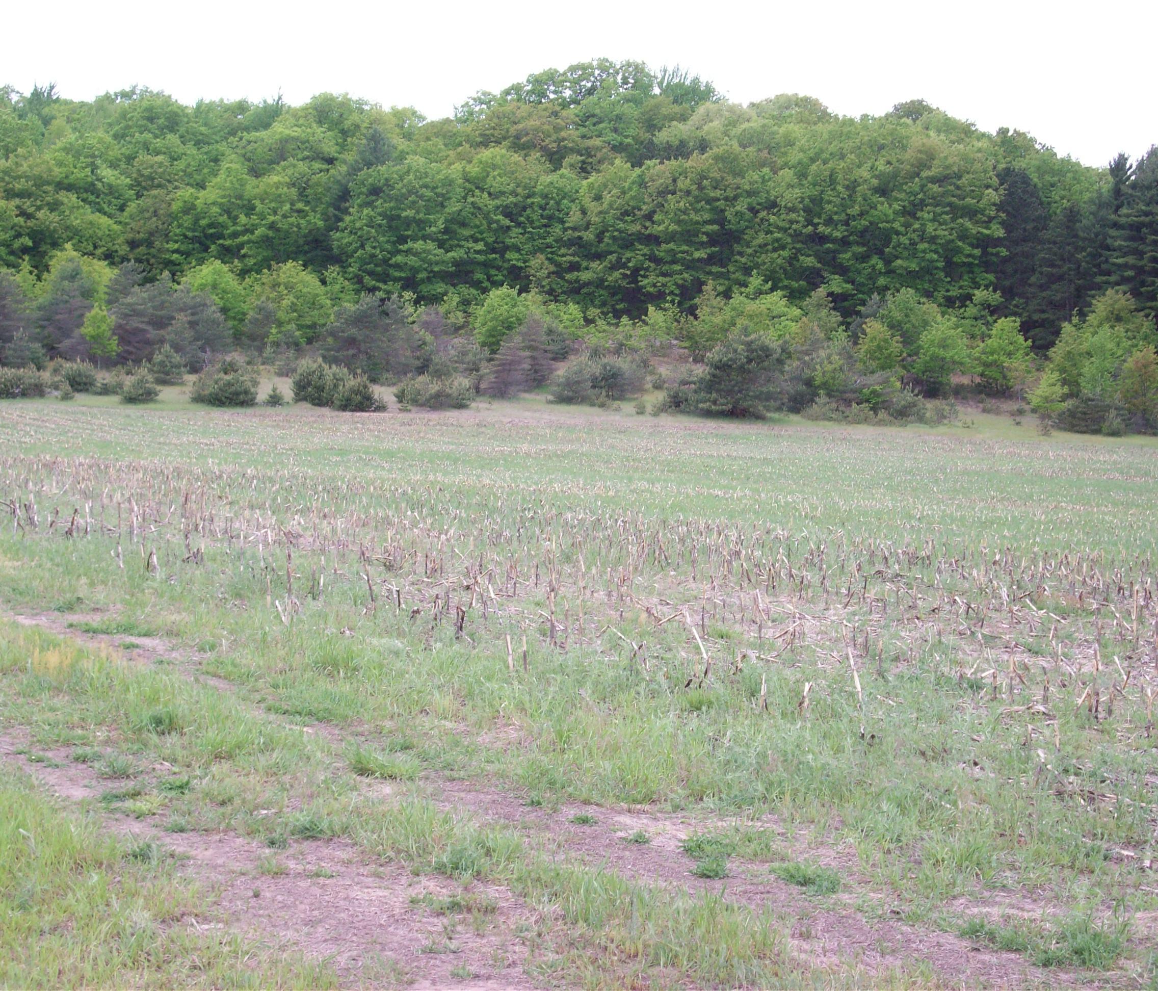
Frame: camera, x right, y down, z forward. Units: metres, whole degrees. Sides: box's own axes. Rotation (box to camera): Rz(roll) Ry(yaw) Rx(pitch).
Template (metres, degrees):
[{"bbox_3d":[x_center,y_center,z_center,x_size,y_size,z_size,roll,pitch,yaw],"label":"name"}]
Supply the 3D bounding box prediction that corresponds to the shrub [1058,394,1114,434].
[{"bbox_3d":[18.480,-2.948,75.000,2.024,1.399,1.863,0,2,0],"label":"shrub"}]

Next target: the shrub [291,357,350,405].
[{"bbox_3d":[-8.108,-3.569,64.500,1.786,1.504,1.712,0,4,0],"label":"shrub"}]

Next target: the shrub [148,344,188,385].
[{"bbox_3d":[-17.141,-5.491,86.000,1.646,1.688,1.514,0,2,0],"label":"shrub"}]

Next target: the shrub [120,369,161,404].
[{"bbox_3d":[-14.899,-3.698,70.000,1.326,1.156,1.271,0,4,0],"label":"shrub"}]

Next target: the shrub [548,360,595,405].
[{"bbox_3d":[-0.264,-4.442,81.000,1.829,1.749,1.682,0,2,0],"label":"shrub"}]

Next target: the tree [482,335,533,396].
[{"bbox_3d":[-2.453,-4.462,71.000,1.690,2.138,1.620,0,4,0],"label":"tree"}]

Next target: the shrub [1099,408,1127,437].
[{"bbox_3d":[18.937,-2.577,73.000,0.967,1.003,0.890,0,2,0],"label":"shrub"}]

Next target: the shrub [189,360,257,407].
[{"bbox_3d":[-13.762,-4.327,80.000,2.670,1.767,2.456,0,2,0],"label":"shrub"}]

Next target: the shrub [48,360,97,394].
[{"bbox_3d":[-20.634,-4.838,84.000,1.979,1.360,1.821,0,2,0],"label":"shrub"}]

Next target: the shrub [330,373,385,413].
[{"bbox_3d":[-6.629,-3.105,62.000,1.626,1.175,1.559,0,4,0],"label":"shrub"}]

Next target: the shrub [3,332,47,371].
[{"bbox_3d":[-21.245,-5.480,79.000,1.650,1.535,1.582,0,4,0],"label":"shrub"}]

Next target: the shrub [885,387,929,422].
[{"bbox_3d":[8.586,-2.380,54.000,1.154,0.918,1.107,0,4,0],"label":"shrub"}]

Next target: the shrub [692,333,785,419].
[{"bbox_3d":[4.502,-3.369,58.000,2.564,2.339,2.458,0,4,0],"label":"shrub"}]

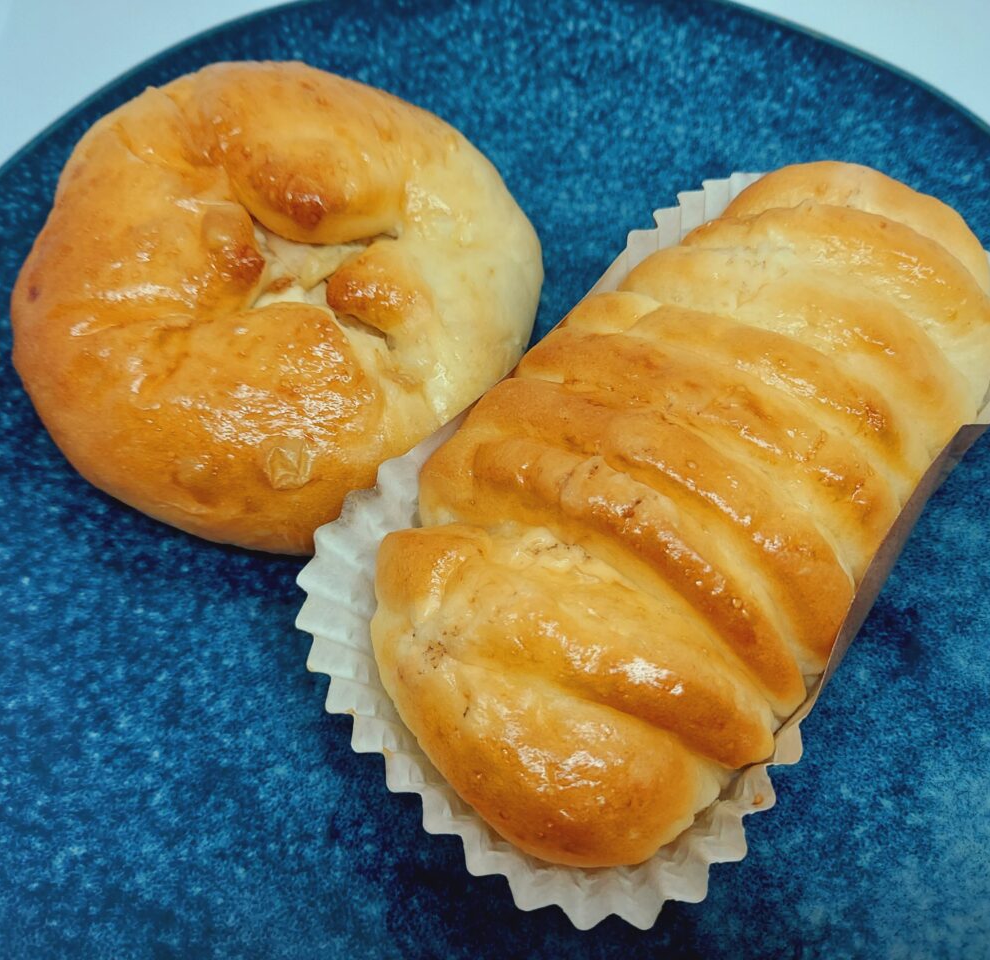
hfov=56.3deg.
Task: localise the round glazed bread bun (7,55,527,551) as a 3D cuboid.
[{"bbox_3d":[-0.045,-0.043,0.199,0.112,0.046,0.120,0,62,0],"label":"round glazed bread bun"}]

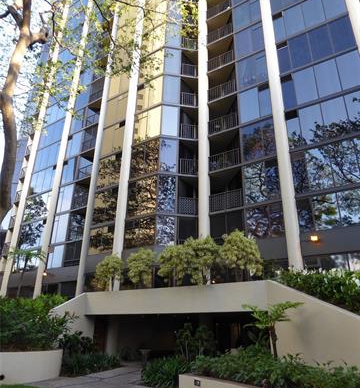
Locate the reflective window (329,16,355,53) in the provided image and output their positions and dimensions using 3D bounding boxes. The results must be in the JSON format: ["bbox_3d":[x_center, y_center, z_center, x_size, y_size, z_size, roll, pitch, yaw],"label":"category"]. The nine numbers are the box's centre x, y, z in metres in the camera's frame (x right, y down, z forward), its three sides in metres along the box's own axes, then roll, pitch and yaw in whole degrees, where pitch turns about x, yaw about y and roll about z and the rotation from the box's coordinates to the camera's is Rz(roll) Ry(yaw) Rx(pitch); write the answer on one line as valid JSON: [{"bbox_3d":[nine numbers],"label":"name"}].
[{"bbox_3d":[9.445,-9.352,20.197,1.183,2.475,0.100,-14,-28,30],"label":"reflective window"}]

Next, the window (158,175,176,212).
[{"bbox_3d":[-0.821,-0.034,22.171,1.140,2.520,0.120,4,-23,-7],"label":"window"}]

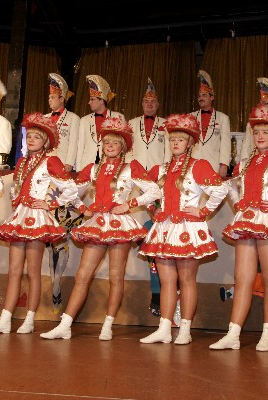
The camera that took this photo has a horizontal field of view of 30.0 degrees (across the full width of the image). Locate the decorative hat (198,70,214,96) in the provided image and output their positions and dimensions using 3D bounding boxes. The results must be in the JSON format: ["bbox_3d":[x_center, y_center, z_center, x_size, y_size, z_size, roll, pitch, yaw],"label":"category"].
[{"bbox_3d":[0.781,-1.248,5.373,0.172,0.268,0.232,-3,-10,33],"label":"decorative hat"}]

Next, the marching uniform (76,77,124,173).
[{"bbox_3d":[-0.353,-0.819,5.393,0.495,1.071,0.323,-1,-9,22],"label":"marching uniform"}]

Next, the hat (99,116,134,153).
[{"bbox_3d":[-0.138,-0.487,3.720,0.260,0.210,0.290,0,-13,22],"label":"hat"}]

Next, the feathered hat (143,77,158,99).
[{"bbox_3d":[0.156,-1.048,4.720,0.160,0.230,0.260,0,-3,6],"label":"feathered hat"}]

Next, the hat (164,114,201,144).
[{"bbox_3d":[0.364,-0.514,3.697,0.263,0.192,0.313,-1,-9,20],"label":"hat"}]

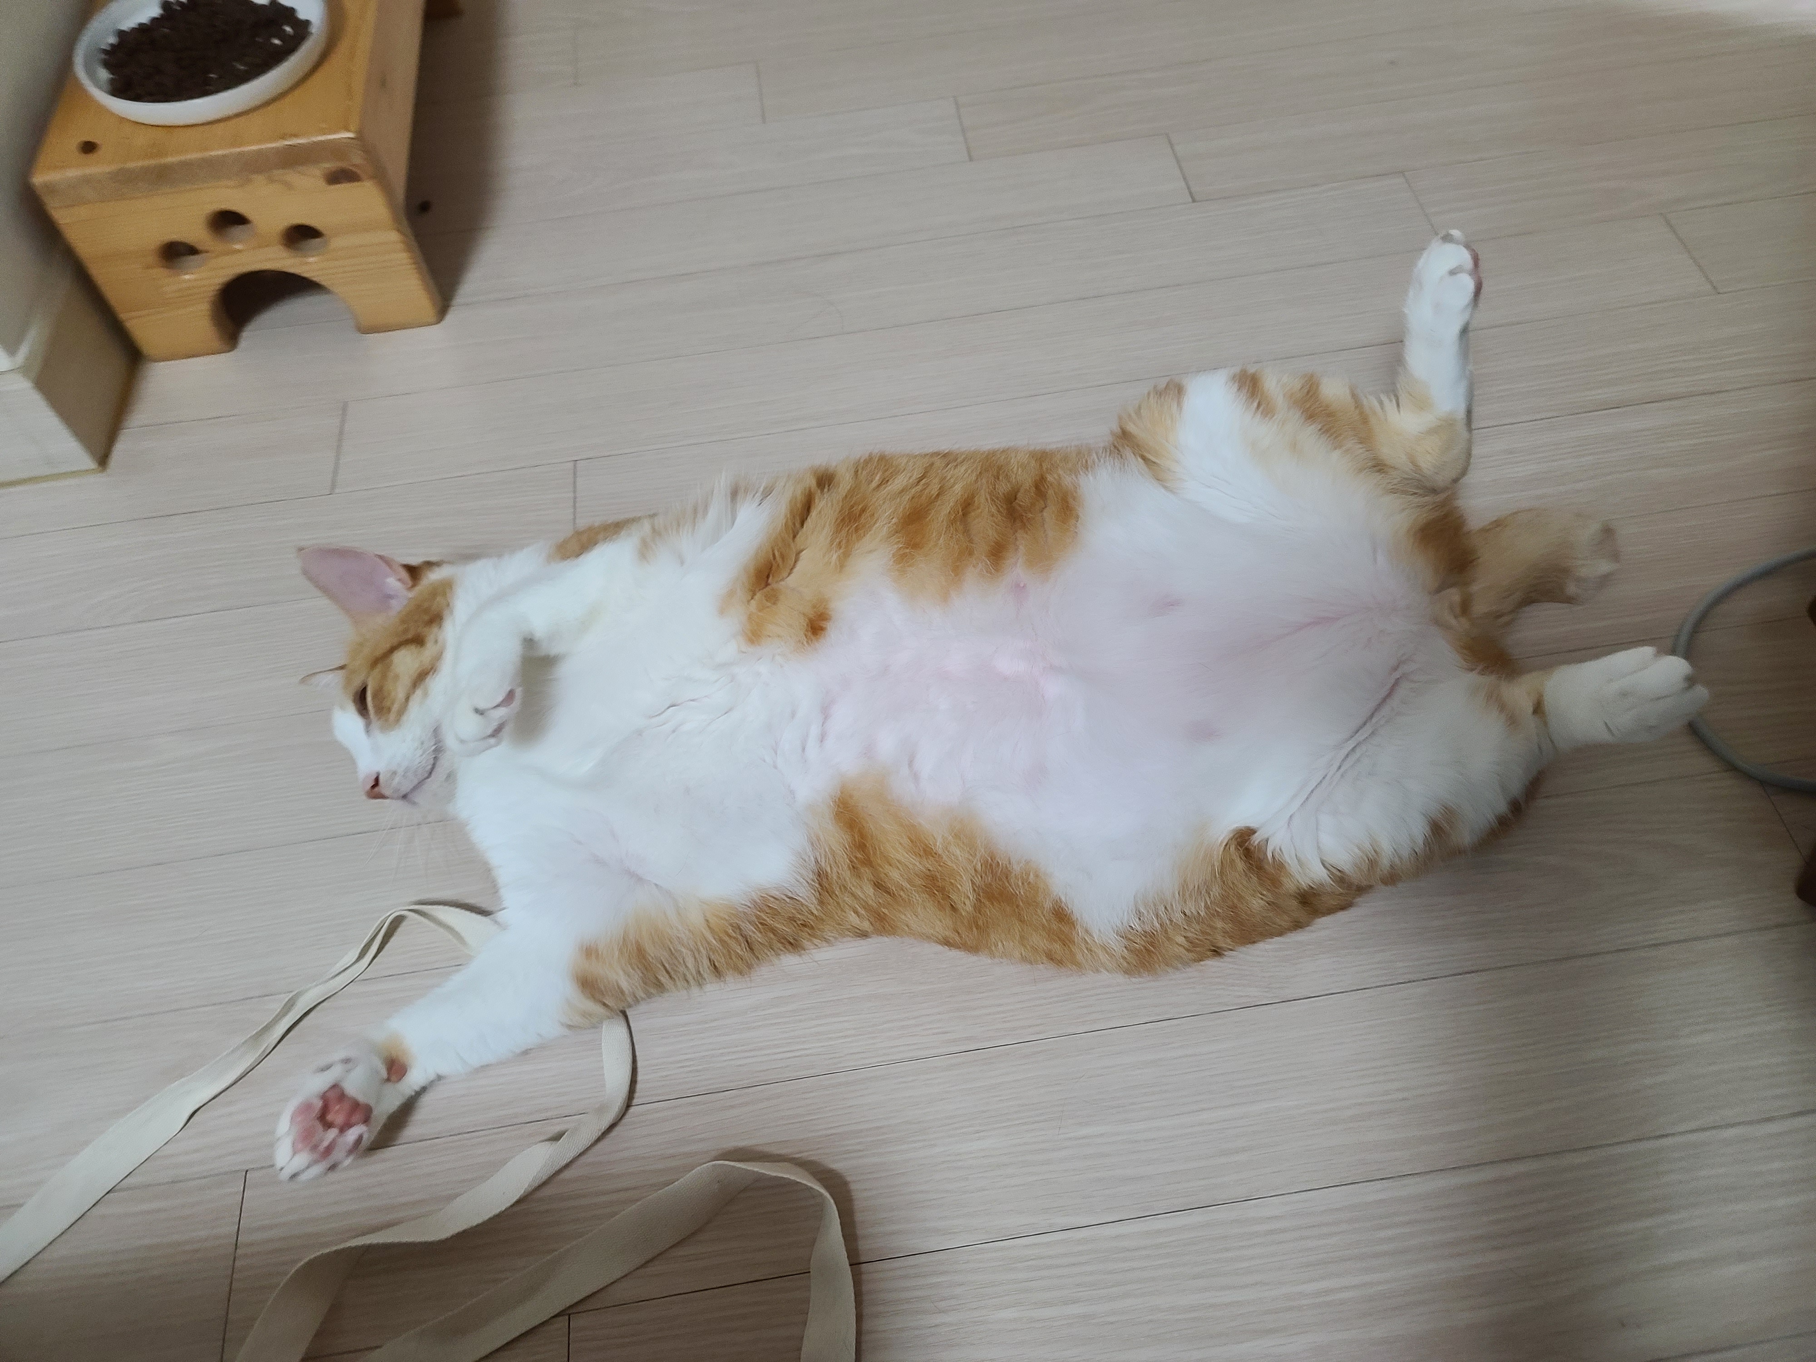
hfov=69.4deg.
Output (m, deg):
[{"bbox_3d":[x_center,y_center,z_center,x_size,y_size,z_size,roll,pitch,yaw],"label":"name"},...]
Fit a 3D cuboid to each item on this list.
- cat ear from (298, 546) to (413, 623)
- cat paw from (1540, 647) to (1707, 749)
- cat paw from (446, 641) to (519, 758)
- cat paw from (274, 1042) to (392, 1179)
[{"bbox_3d":[-0.275,-0.048,0.653,0.051,0.020,0.036,32,81,-6],"label":"cat ear"},{"bbox_3d":[0.323,0.008,0.590,0.064,0.032,0.039,-9,78,-7],"label":"cat paw"},{"bbox_3d":[-0.182,0.007,0.562,0.029,0.034,0.046,-2,82,-39],"label":"cat paw"},{"bbox_3d":[-0.236,0.176,0.537,0.038,0.028,0.052,30,99,-5],"label":"cat paw"}]

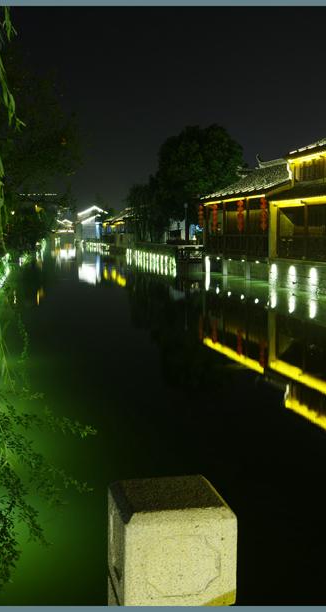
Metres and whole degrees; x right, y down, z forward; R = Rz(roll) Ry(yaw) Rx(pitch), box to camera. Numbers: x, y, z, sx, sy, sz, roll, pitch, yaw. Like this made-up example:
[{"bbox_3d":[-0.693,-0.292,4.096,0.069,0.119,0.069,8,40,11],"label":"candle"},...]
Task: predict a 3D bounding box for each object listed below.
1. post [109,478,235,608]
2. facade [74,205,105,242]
[{"bbox_3d":[0.015,0.843,1.476,0.220,0.920,0.220,-2,6,-14],"label":"post"},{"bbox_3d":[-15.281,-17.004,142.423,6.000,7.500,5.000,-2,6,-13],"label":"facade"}]

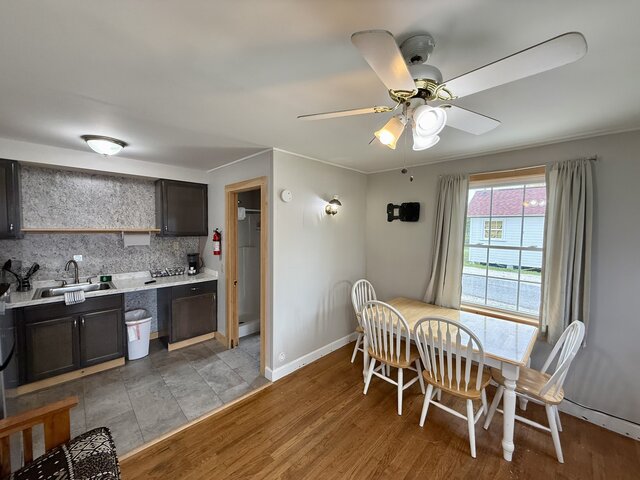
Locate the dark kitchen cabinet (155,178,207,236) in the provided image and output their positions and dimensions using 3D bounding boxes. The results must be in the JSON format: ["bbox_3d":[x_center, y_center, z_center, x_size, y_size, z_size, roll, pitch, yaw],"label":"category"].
[{"bbox_3d":[-1.992,-0.431,3.769,0.600,0.765,0.320,-2,4,-44],"label":"dark kitchen cabinet"}]

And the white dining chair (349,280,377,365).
[{"bbox_3d":[0.704,1.015,3.153,0.540,0.975,0.460,3,4,40],"label":"white dining chair"}]

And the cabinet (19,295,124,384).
[{"bbox_3d":[-2.740,1.032,2.908,0.800,0.870,0.620,-2,4,-44],"label":"cabinet"}]

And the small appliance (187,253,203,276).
[{"bbox_3d":[-1.854,0.362,3.856,0.170,0.305,0.220,0,3,-18],"label":"small appliance"}]

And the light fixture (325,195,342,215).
[{"bbox_3d":[0.173,-0.422,3.146,0.160,0.235,0.200,-2,4,-44],"label":"light fixture"}]

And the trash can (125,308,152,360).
[{"bbox_3d":[-2.292,1.197,3.246,0.285,0.520,0.390,-2,4,-44],"label":"trash can"}]

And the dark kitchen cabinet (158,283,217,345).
[{"bbox_3d":[-1.903,1.004,3.728,0.600,0.870,0.620,-2,4,-44],"label":"dark kitchen cabinet"}]

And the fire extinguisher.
[{"bbox_3d":[-1.384,0.032,3.504,0.120,0.375,0.120,-2,4,-44],"label":"fire extinguisher"}]

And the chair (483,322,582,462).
[{"bbox_3d":[1.737,1.081,2.087,0.540,0.975,0.460,3,4,42],"label":"chair"}]

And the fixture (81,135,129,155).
[{"bbox_3d":[-2.027,-0.868,2.445,0.345,0.135,0.345,-2,4,-44],"label":"fixture"}]

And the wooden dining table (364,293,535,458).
[{"bbox_3d":[1.176,1.161,2.556,0.925,0.754,1.410,-2,4,-44],"label":"wooden dining table"}]

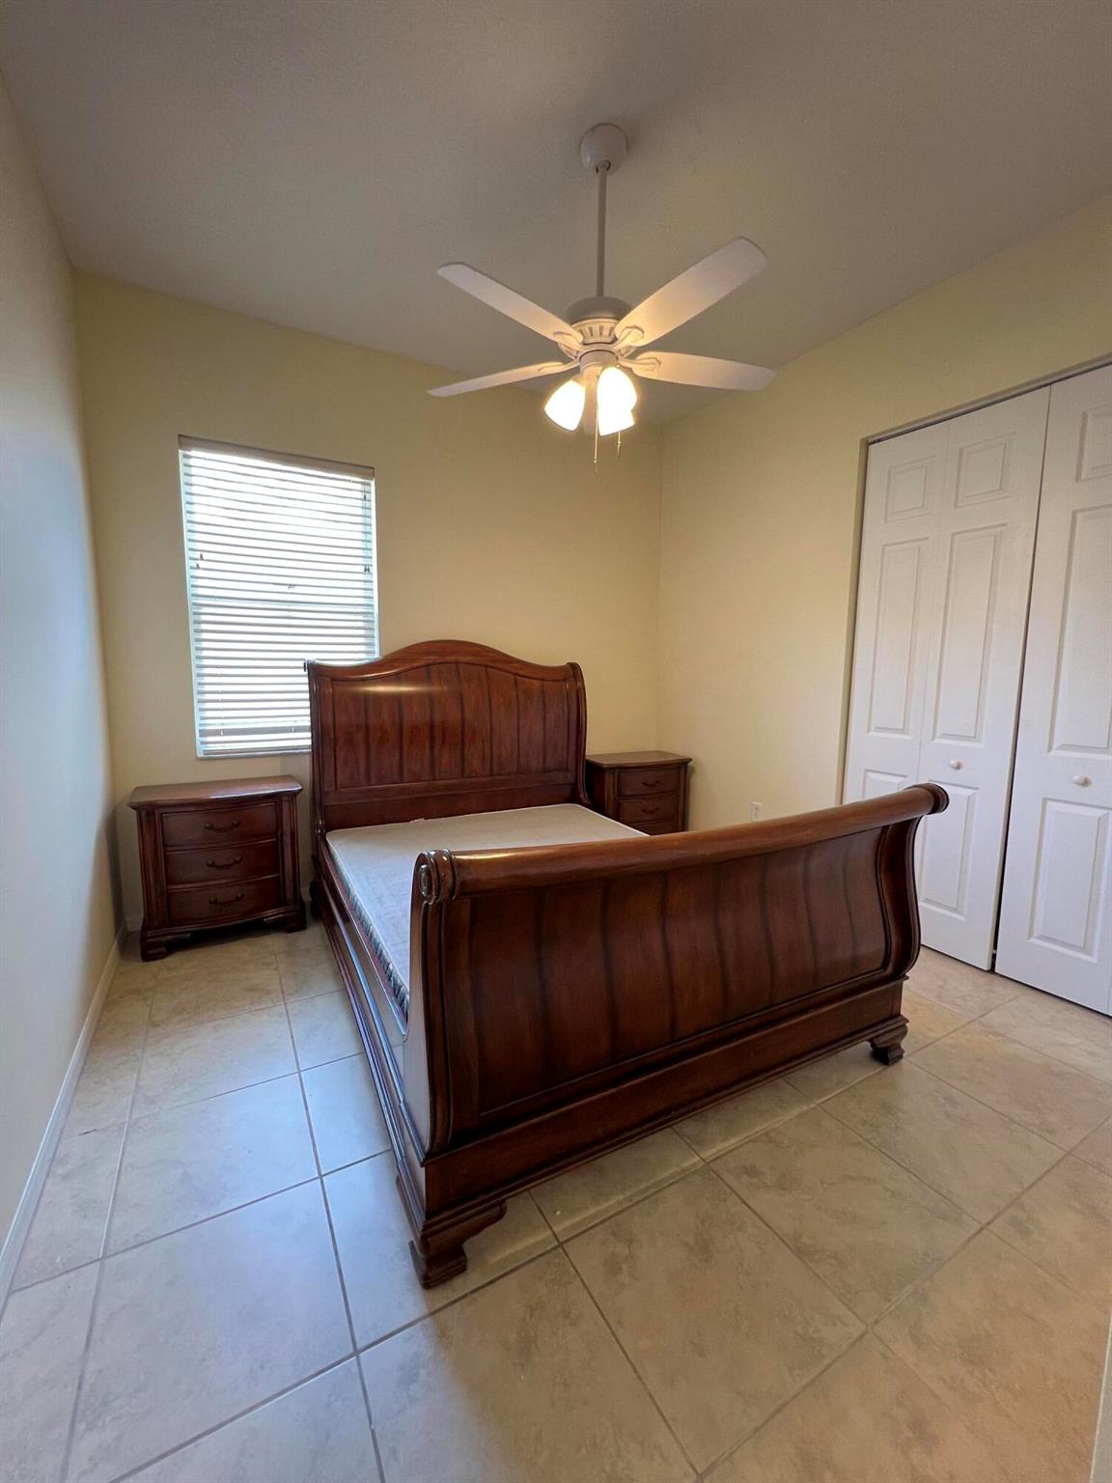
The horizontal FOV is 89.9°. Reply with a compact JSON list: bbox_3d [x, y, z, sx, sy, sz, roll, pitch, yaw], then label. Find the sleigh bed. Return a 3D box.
[{"bbox_3d":[-0.057,0.249,2.479,1.743,1.556,2.407,-2,6,-29],"label":"sleigh bed"}]

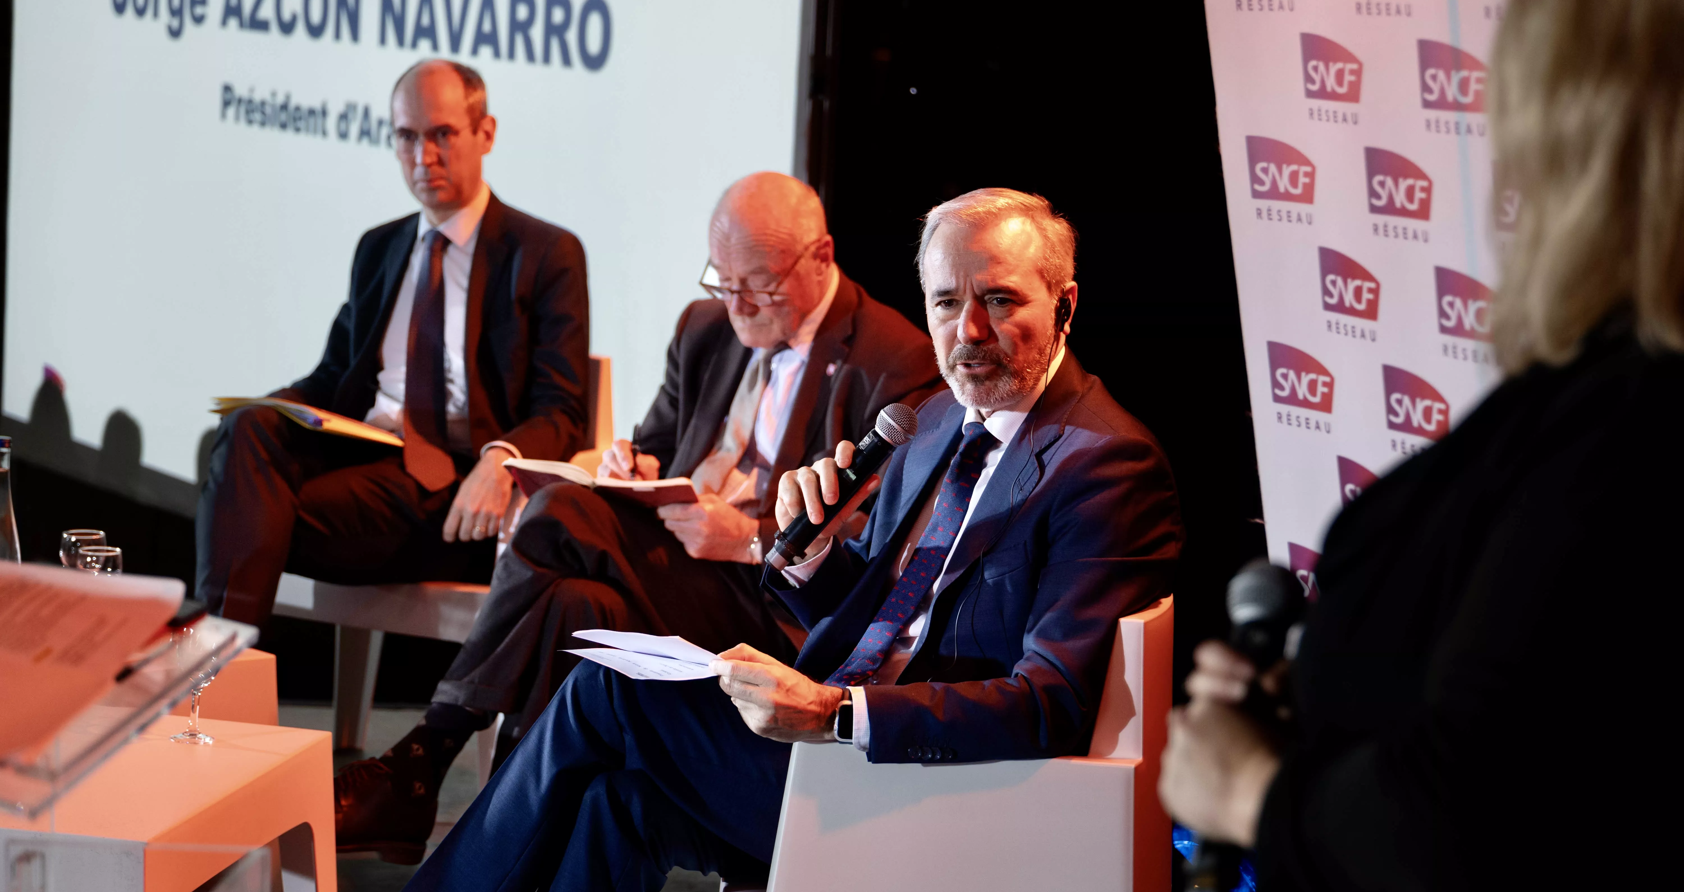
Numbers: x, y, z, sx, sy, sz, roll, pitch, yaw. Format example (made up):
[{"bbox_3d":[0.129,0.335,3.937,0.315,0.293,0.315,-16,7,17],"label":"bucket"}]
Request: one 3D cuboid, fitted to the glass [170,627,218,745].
[{"bbox_3d":[-0.866,0.321,5.136,0.066,0.149,0.066,3,9,0],"label":"glass"}]

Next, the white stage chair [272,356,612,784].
[{"bbox_3d":[-0.706,0.223,6.506,0.580,0.770,0.550,6,10,20],"label":"white stage chair"}]

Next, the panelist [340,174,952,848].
[{"bbox_3d":[-0.228,0.192,5.525,0.930,1.180,0.580,-4,12,-39],"label":"panelist"}]

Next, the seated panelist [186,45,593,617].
[{"bbox_3d":[-0.749,0.005,6.342,0.570,1.240,0.790,8,10,27],"label":"seated panelist"}]

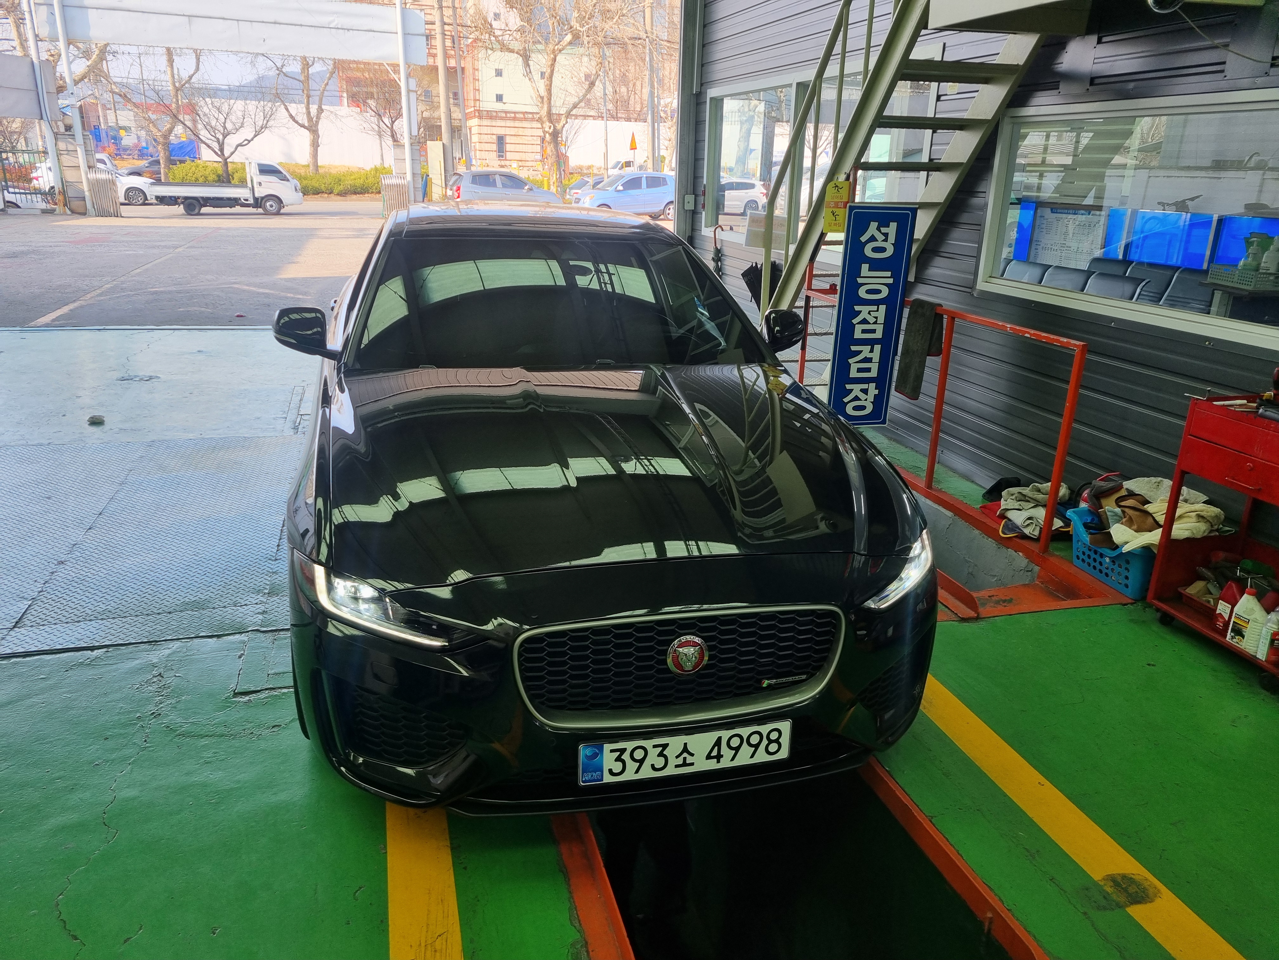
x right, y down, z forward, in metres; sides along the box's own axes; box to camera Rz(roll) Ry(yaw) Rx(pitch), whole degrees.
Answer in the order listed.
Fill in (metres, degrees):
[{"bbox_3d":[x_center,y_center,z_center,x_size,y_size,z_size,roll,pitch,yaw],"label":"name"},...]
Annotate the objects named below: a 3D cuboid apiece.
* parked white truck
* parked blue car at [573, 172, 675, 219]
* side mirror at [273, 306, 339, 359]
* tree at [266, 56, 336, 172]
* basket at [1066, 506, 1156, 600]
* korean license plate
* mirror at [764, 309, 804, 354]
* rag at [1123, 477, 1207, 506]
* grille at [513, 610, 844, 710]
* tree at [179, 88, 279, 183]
[{"bbox_3d":[-14.951,-10.671,34.880,5.100,1.980,1.740,-4,19,-19],"label":"parked white truck"},{"bbox_3d":[-0.237,-9.604,32.528,3.530,1.480,1.595,-3,18,-15],"label":"parked blue car"},{"bbox_3d":[-1.206,-0.534,3.494,0.240,0.178,0.140,-3,18,-15],"label":"side mirror"},{"bbox_3d":[-19.313,-20.772,54.846,4.600,8.800,4.600,-3,18,-15],"label":"tree"},{"bbox_3d":[2.099,0.312,4.139,0.290,0.236,0.430,-3,18,-15],"label":"basket"},{"bbox_3d":[0.117,0.639,2.266,0.522,0.112,0.020,-3,18,-15],"label":"korean license plate"},{"bbox_3d":[0.564,-0.621,3.966,0.240,0.178,0.140,-3,18,-15],"label":"mirror"},{"bbox_3d":[2.194,0.056,4.039,0.220,0.120,0.380,-3,18,-15],"label":"rag"},{"bbox_3d":[0.114,0.428,2.270,0.800,0.225,0.110,-3,6,-15],"label":"grille"},{"bbox_3d":[-22.245,-18.059,51.321,5.400,5.600,5.000,-3,18,-15],"label":"tree"}]

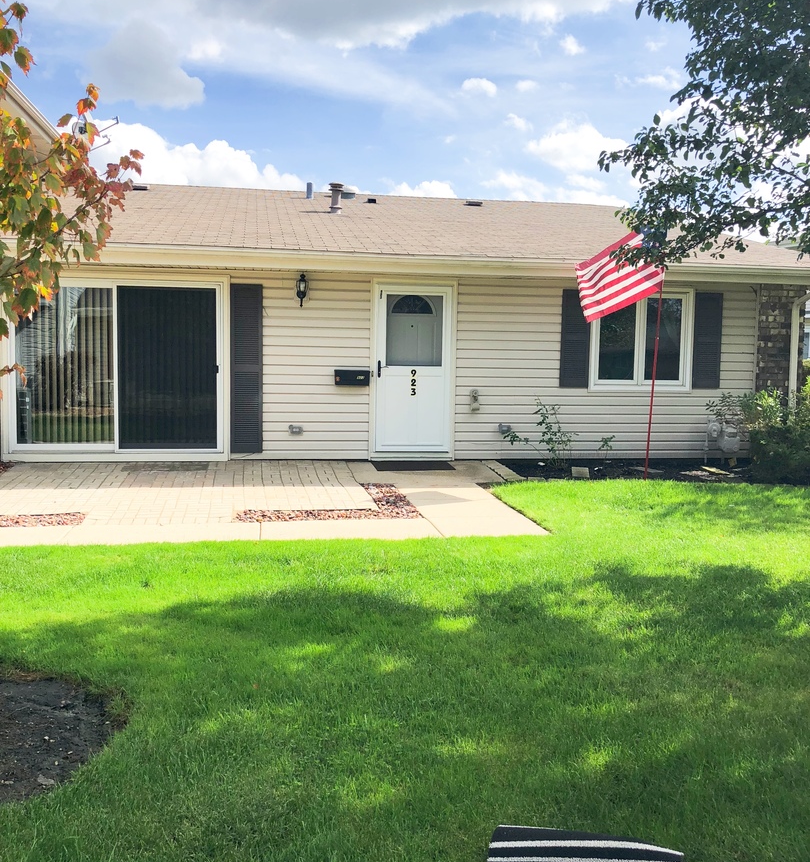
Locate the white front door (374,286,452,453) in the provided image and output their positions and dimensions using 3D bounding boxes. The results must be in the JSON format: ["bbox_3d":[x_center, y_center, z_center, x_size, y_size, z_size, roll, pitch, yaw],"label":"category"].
[{"bbox_3d":[0.112,-0.753,10.775,0.938,2.061,0.080,0,5,-9],"label":"white front door"}]

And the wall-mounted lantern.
[{"bbox_3d":[-1.217,-1.674,10.374,0.142,0.412,0.190,0,5,-9],"label":"wall-mounted lantern"}]

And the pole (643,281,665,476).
[{"bbox_3d":[2.759,-0.775,9.590,0.030,2.643,0.030,3,5,-9],"label":"pole"}]

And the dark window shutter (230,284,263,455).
[{"bbox_3d":[-1.889,-0.733,10.439,0.367,2.003,0.045,0,5,-9],"label":"dark window shutter"}]

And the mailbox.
[{"bbox_3d":[-0.637,-0.642,10.594,0.428,0.188,0.120,0,5,-9],"label":"mailbox"}]

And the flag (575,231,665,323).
[{"bbox_3d":[2.441,-1.787,9.850,1.080,1.100,0.350,2,5,12],"label":"flag"}]

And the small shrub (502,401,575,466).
[{"bbox_3d":[1.609,0.018,10.450,0.880,0.820,0.650,0,5,-9],"label":"small shrub"}]

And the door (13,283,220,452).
[{"bbox_3d":[-3.352,-0.735,10.227,2.371,1.985,0.100,0,5,-9],"label":"door"}]

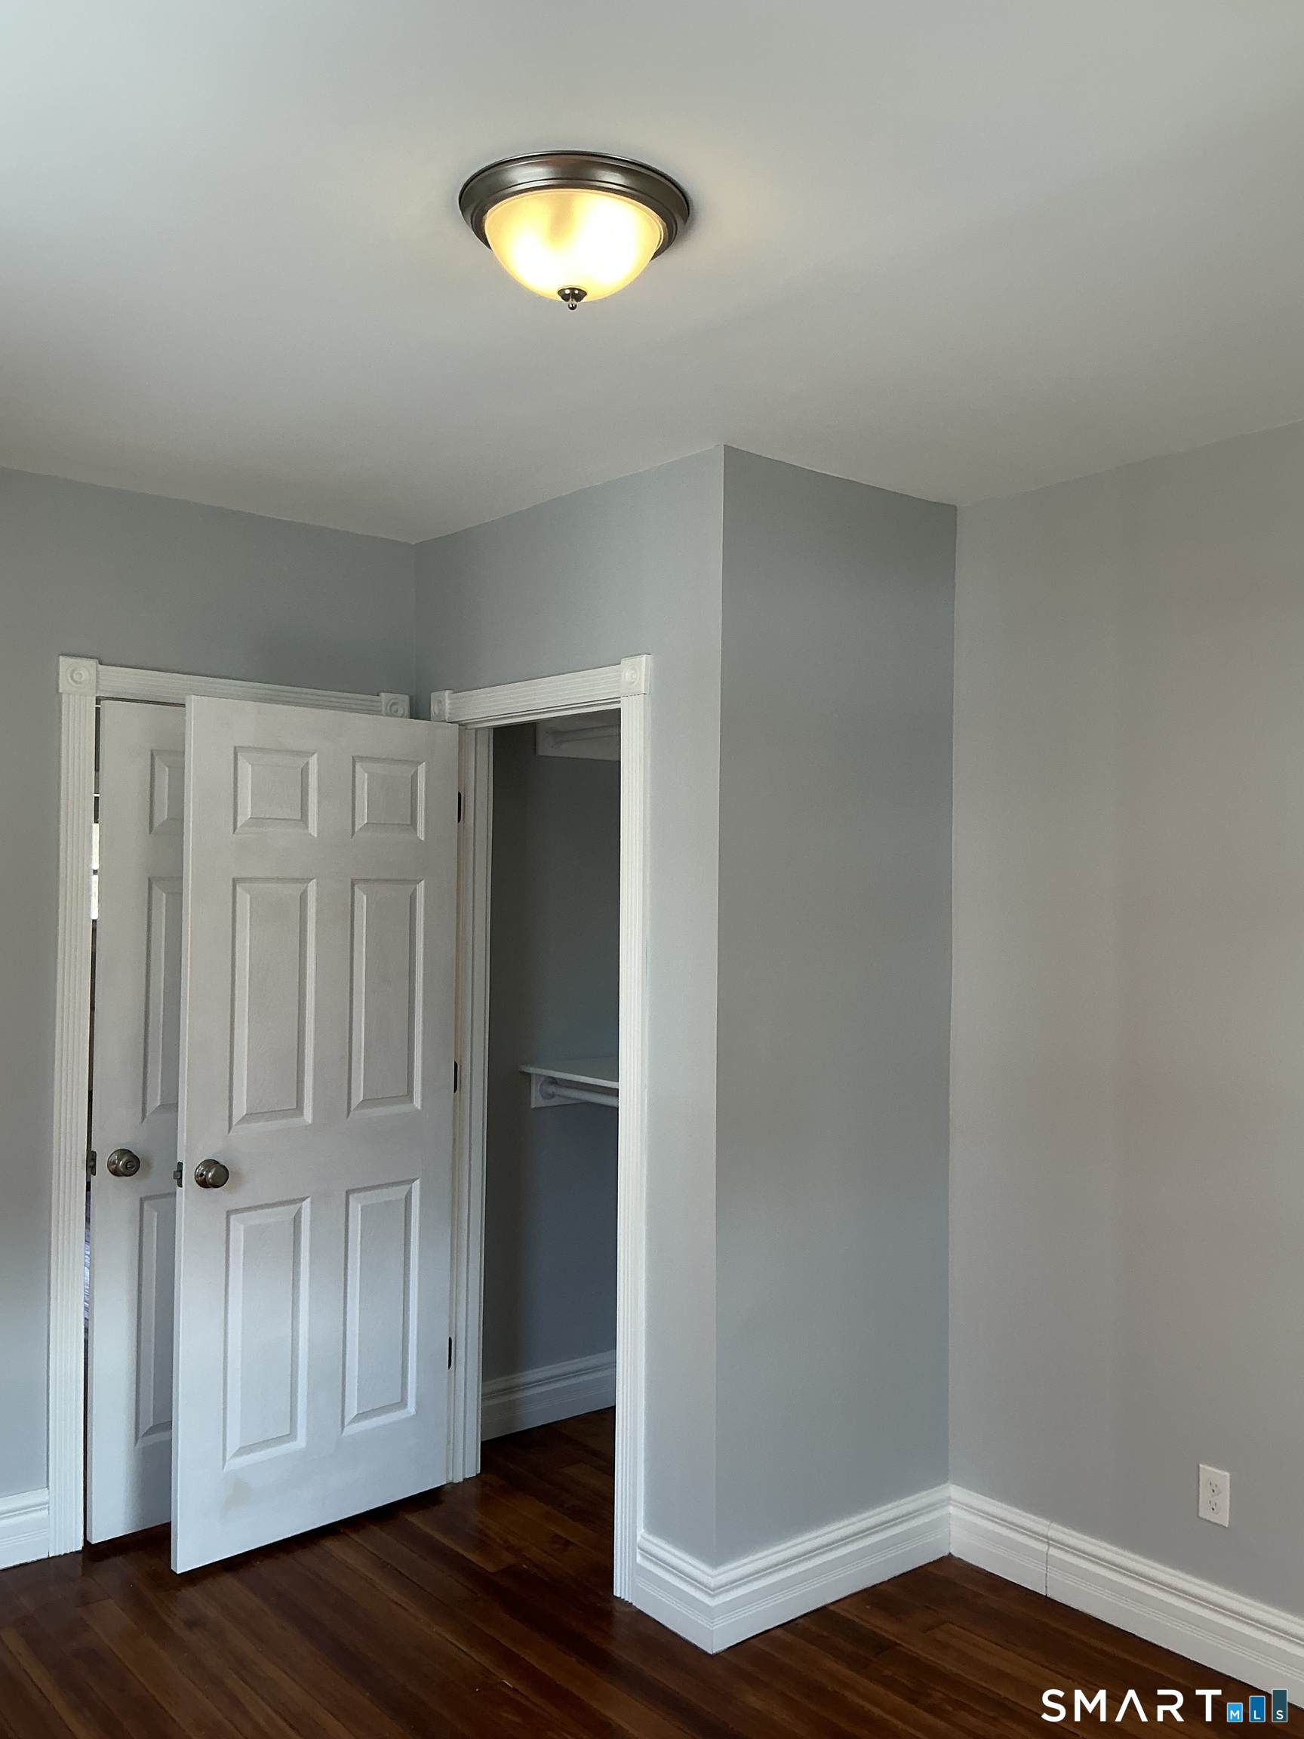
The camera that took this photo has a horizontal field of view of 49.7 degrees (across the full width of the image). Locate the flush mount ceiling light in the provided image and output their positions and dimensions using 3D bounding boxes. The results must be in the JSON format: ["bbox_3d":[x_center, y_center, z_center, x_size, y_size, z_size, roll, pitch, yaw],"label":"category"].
[{"bbox_3d":[-0.111,-0.867,1.996,0.330,0.147,0.330,1,-1,0],"label":"flush mount ceiling light"}]

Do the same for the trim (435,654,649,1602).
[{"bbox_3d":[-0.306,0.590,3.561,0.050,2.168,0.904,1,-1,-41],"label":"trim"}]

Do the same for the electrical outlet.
[{"bbox_3d":[1.190,1.325,2.975,0.009,0.114,0.069,1,-1,-41],"label":"electrical outlet"}]

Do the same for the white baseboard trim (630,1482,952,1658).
[{"bbox_3d":[0.355,1.597,3.338,0.796,0.164,0.253,1,-1,-38],"label":"white baseboard trim"}]

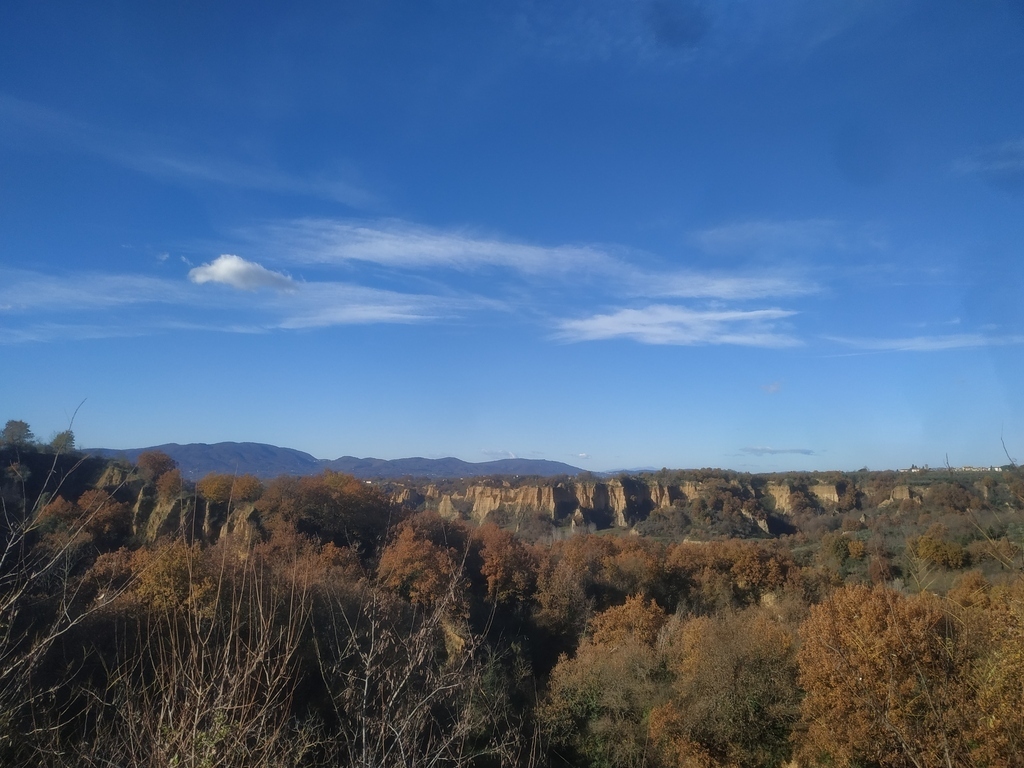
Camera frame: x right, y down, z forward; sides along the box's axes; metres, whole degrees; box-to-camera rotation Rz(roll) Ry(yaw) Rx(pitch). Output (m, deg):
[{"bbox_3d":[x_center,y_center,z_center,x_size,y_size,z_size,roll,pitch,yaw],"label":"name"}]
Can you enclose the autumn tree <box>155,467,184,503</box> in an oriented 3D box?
[{"bbox_3d":[-58.850,17.590,121.980,5.000,6.140,4.750,0,-7,0],"label":"autumn tree"}]

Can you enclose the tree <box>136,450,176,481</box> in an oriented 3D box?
[{"bbox_3d":[-65.090,15.170,129.970,7.100,5.990,6.750,0,-7,0],"label":"tree"}]

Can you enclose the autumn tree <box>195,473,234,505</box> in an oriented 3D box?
[{"bbox_3d":[-49.280,17.680,117.980,6.130,5.950,5.820,0,-7,0],"label":"autumn tree"}]

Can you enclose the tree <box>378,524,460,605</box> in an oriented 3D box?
[{"bbox_3d":[-9.220,18.290,69.950,8.030,8.880,7.630,0,-7,0],"label":"tree"}]

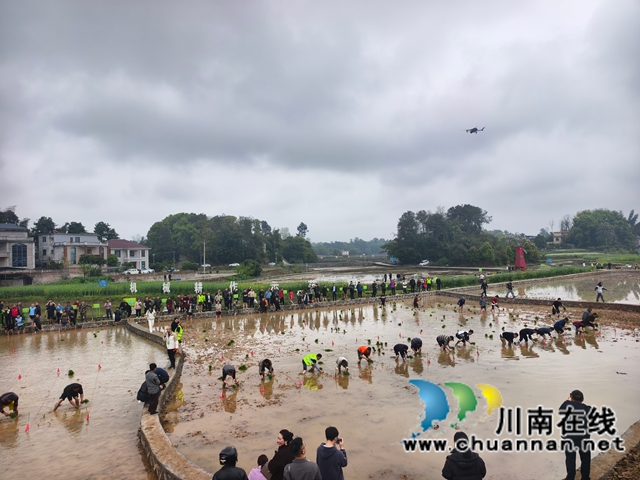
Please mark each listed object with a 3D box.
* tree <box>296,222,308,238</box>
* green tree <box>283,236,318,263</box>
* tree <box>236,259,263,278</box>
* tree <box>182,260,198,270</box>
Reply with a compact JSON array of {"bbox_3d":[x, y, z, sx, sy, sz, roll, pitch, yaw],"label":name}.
[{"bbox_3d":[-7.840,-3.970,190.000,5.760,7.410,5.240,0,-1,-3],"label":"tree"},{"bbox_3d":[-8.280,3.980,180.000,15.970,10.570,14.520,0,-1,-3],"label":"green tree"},{"bbox_3d":[-15.930,6.360,96.000,6.130,4.210,5.580,0,-1,-10],"label":"tree"},{"bbox_3d":[-36.540,7.240,120.000,4.630,2.760,3.860,0,-1,-17],"label":"tree"}]

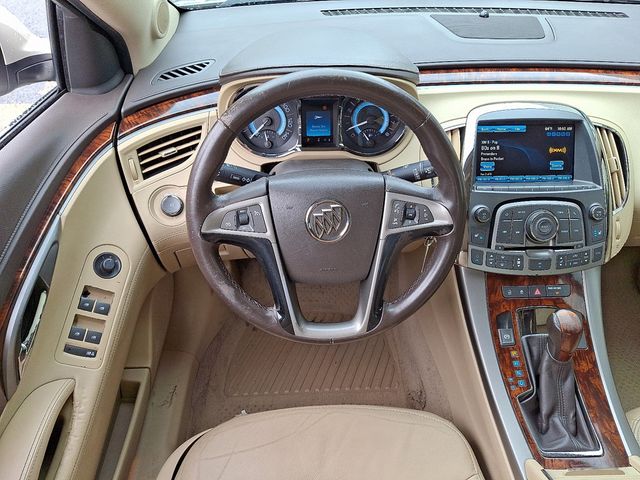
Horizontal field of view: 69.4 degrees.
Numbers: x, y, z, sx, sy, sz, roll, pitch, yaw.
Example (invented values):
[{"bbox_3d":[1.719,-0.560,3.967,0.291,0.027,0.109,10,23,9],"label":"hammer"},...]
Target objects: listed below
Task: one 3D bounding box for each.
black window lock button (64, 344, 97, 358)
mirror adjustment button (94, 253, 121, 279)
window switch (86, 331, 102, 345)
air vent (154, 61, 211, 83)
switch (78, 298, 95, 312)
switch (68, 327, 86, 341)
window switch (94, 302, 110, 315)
[{"bbox_3d":[-0.308,0.144,0.597,0.038,0.008,0.009,18,66,-23],"label":"black window lock button"},{"bbox_3d":[-0.291,0.034,0.635,0.037,0.018,0.037,10,69,-26],"label":"mirror adjustment button"},{"bbox_3d":[-0.297,0.128,0.608,0.018,0.010,0.016,18,66,-23],"label":"window switch"},{"bbox_3d":[-0.263,-0.325,0.899,0.125,0.013,0.038,-28,46,-23],"label":"air vent"},{"bbox_3d":[-0.310,0.086,0.615,0.018,0.010,0.016,18,66,-23],"label":"switch"},{"bbox_3d":[-0.315,0.122,0.600,0.018,0.010,0.016,18,66,-23],"label":"switch"},{"bbox_3d":[-0.293,0.092,0.623,0.018,0.010,0.016,18,66,-23],"label":"window switch"}]

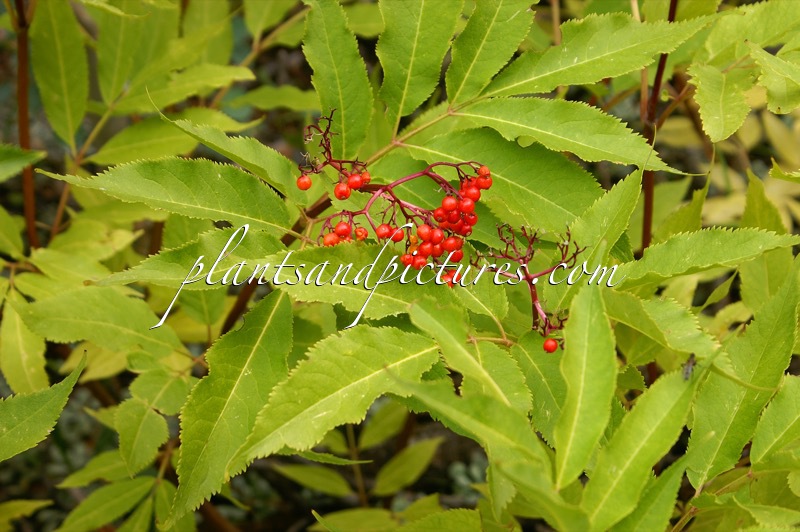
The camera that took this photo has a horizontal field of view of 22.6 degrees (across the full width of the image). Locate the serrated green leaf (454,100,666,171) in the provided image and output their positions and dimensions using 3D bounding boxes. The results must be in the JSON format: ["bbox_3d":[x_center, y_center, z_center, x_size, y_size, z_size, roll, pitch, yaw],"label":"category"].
[{"bbox_3d":[0.065,-0.052,0.800,0.088,0.012,0.027,15,50,0],"label":"serrated green leaf"}]

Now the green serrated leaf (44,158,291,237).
[{"bbox_3d":[-0.089,-0.025,0.765,0.099,0.013,0.030,14,49,7],"label":"green serrated leaf"}]

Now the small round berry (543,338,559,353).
[{"bbox_3d":[0.058,0.031,0.770,0.005,0.005,0.005,0,30,0],"label":"small round berry"}]

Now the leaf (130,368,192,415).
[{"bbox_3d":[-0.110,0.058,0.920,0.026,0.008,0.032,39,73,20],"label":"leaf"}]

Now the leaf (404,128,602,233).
[{"bbox_3d":[0.046,-0.029,0.780,0.100,0.014,0.034,26,52,5],"label":"leaf"}]

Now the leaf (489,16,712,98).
[{"bbox_3d":[0.081,-0.086,0.820,0.096,0.013,0.030,-19,54,-12],"label":"leaf"}]

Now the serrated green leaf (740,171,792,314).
[{"bbox_3d":[0.161,-0.010,0.880,0.024,0.010,0.068,-6,70,-3],"label":"serrated green leaf"}]

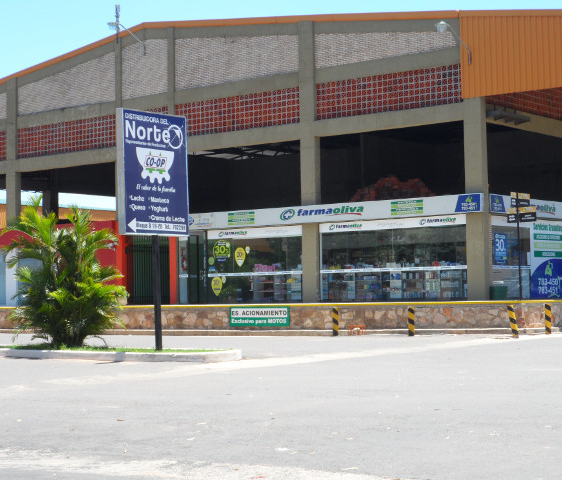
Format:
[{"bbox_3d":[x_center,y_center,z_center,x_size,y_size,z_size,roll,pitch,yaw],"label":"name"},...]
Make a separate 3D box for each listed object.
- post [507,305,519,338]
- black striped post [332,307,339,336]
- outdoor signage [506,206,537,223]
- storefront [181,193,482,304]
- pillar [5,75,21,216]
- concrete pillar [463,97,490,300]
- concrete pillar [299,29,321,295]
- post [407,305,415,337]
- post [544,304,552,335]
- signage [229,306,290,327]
[{"bbox_3d":[6.069,2.131,35.200,0.160,0.870,0.160,-11,-4,39],"label":"post"},{"bbox_3d":[1.589,2.379,39.200,0.155,0.810,0.155,-3,-4,39],"label":"black striped post"},{"bbox_3d":[6.767,-0.708,37.900,0.940,0.440,0.060,-3,-4,39],"label":"outdoor signage"},{"bbox_3d":[1.464,0.498,46.155,13.000,3.350,1.000,-3,-4,39],"label":"storefront"},{"bbox_3d":[-11.104,-1.942,56.382,0.650,9.660,0.300,-3,-4,39],"label":"pillar"},{"bbox_3d":[6.114,-1.270,42.122,0.650,6.350,0.320,-3,-4,39],"label":"concrete pillar"},{"bbox_3d":[1.021,-2.688,46.388,0.650,9.770,0.320,-3,-4,39],"label":"concrete pillar"},{"bbox_3d":[3.644,2.270,37.600,0.160,0.820,0.160,-3,-4,39],"label":"post"},{"bbox_3d":[7.040,2.094,35.600,0.160,0.800,0.160,-3,-4,39],"label":"post"},{"bbox_3d":[-0.666,2.469,43.450,2.520,0.630,0.050,-3,-4,39],"label":"signage"}]

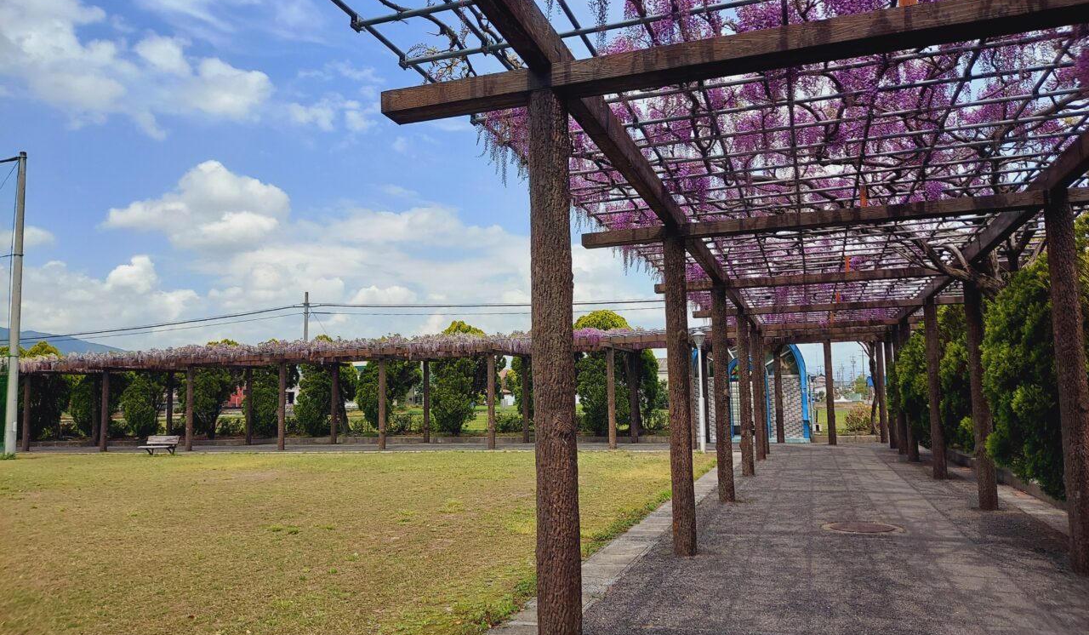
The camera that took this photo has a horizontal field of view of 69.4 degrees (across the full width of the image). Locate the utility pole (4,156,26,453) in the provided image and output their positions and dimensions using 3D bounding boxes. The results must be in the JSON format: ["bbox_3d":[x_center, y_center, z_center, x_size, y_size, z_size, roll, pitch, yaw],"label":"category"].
[{"bbox_3d":[-20.167,-0.624,30.065,0.390,11.550,0.390,-3,-5,18],"label":"utility pole"}]

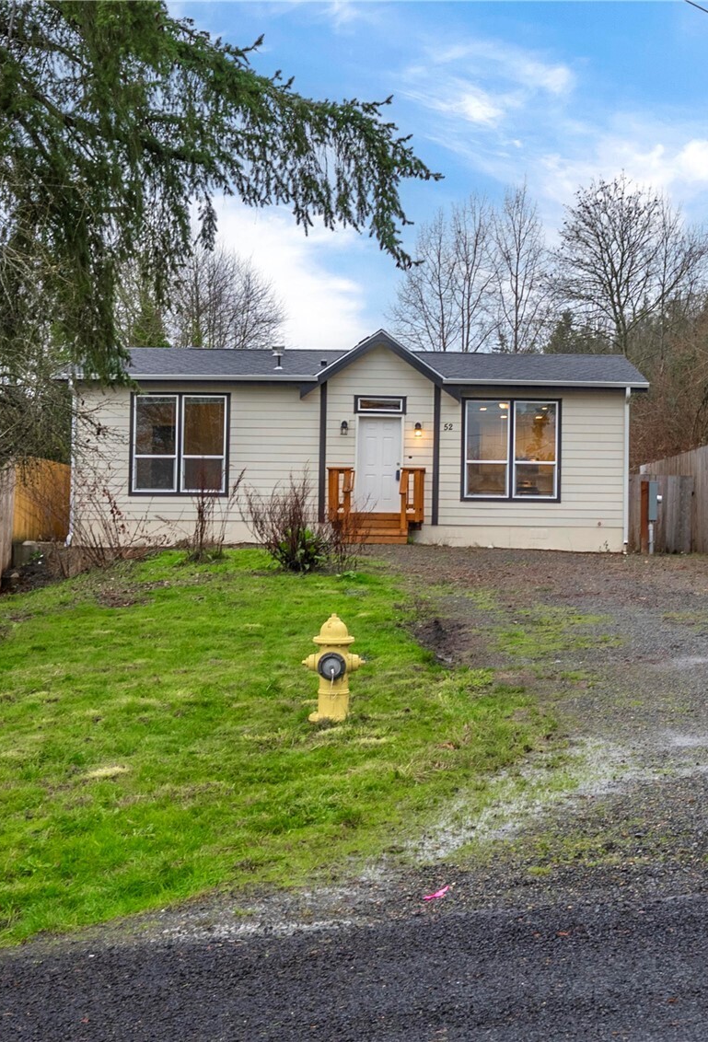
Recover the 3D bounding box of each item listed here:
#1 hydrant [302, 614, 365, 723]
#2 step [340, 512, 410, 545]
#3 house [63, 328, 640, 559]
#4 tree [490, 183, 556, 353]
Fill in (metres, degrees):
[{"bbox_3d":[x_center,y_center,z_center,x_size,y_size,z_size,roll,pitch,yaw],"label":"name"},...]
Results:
[{"bbox_3d":[-0.142,1.010,7.150,0.440,0.745,0.410,1,-1,2],"label":"hydrant"},{"bbox_3d":[0.420,0.140,21.250,1.350,0.660,1.200,1,-1,2],"label":"step"},{"bbox_3d":[0.040,-1.780,25.700,12.350,4.850,8.200,1,-1,2],"label":"house"},{"bbox_3d":[8.030,-7.800,50.000,3.400,16.800,3.400,1,-1,0],"label":"tree"}]

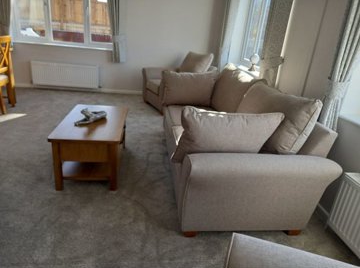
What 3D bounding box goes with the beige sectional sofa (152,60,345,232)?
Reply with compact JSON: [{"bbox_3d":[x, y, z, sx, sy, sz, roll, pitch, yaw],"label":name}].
[{"bbox_3d":[0.437,-0.086,2.534,1.052,0.912,2.031,2,21,-9],"label":"beige sectional sofa"}]

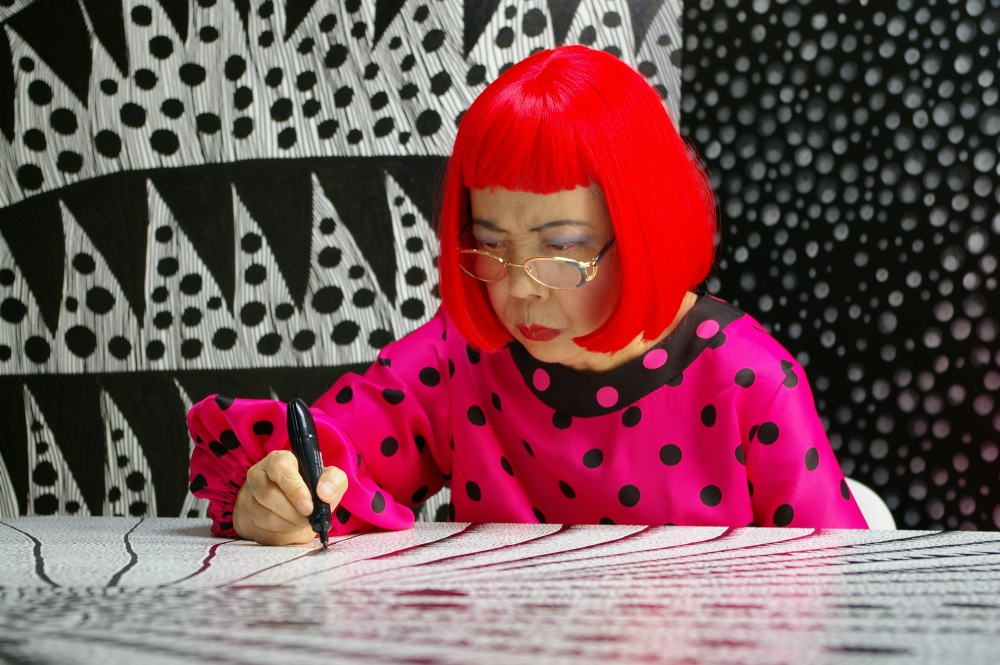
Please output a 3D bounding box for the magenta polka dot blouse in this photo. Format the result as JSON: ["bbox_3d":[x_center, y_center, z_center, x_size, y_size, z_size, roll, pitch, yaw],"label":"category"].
[{"bbox_3d":[0.050,0.190,1.960,0.540,0.460,0.470,1,3,12],"label":"magenta polka dot blouse"}]

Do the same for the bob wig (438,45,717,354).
[{"bbox_3d":[0.070,-0.117,1.980,0.225,0.255,0.240,5,24,22],"label":"bob wig"}]

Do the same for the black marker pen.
[{"bbox_3d":[-0.144,0.108,1.740,0.018,0.132,0.018,-10,-31,0],"label":"black marker pen"}]

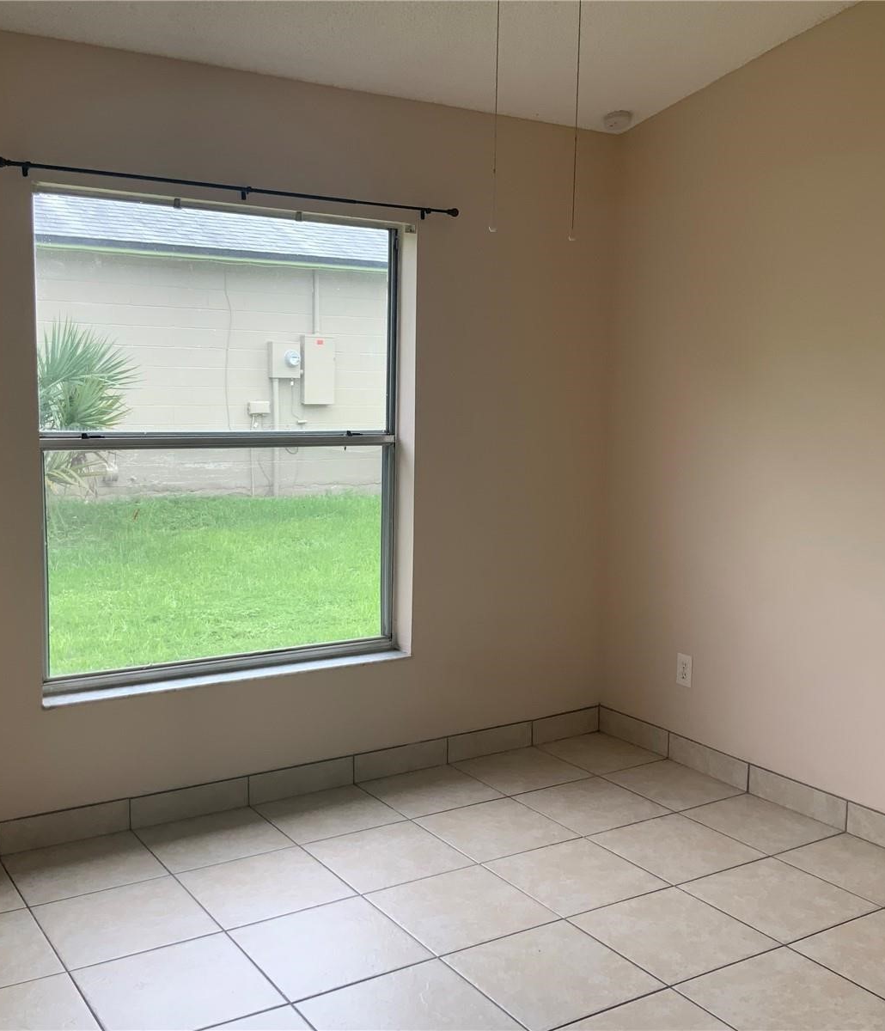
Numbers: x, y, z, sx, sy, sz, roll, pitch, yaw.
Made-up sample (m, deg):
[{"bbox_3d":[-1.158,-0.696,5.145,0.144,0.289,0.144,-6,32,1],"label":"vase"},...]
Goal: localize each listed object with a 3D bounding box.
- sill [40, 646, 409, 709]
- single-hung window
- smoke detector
[{"bbox_3d":[-0.694,0.551,3.932,1.320,0.022,0.130,-4,8,-32],"label":"sill"},{"bbox_3d":[-0.727,-0.233,3.903,1.315,1.545,0.080,-4,8,-32],"label":"single-hung window"},{"bbox_3d":[0.659,-1.476,4.320,0.117,0.040,0.117,-5,-3,0],"label":"smoke detector"}]

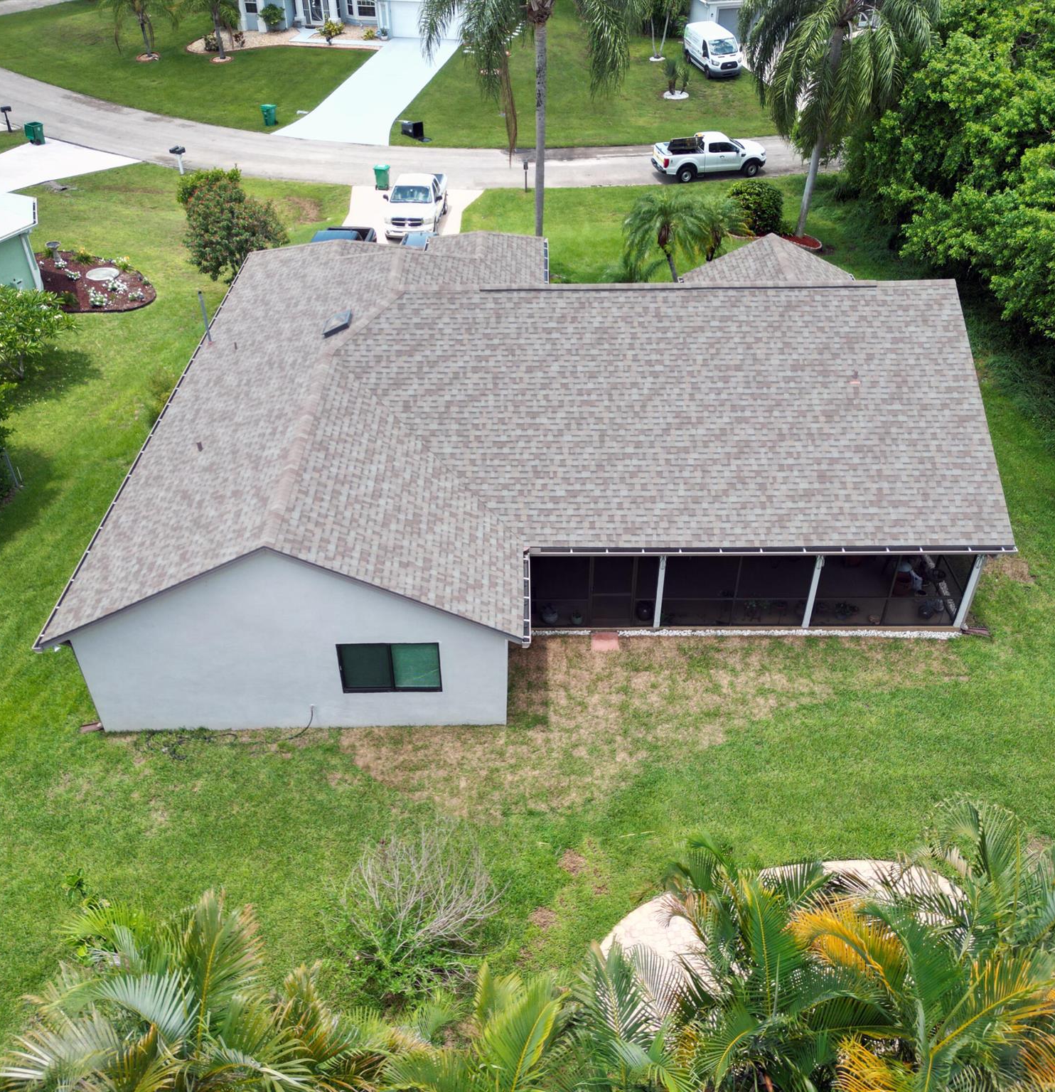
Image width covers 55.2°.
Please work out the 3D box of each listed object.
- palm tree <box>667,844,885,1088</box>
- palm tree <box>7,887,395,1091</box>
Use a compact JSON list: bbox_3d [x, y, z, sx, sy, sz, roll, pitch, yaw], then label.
[{"bbox_3d":[2.998,6.222,12.963,2.727,4.242,2.727,0,38,0],"label":"palm tree"},{"bbox_3d":[-3.891,6.618,12.864,4.400,4.000,4.000,-1,38,0],"label":"palm tree"}]

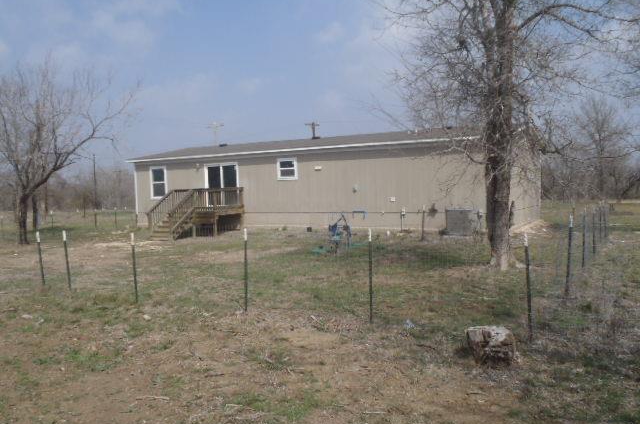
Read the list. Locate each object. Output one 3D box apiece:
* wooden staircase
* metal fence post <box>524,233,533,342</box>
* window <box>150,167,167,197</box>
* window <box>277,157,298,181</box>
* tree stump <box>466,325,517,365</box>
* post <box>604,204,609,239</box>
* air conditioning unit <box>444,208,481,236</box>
[{"bbox_3d":[-5.580,0.048,23.553,2.550,2.150,3.500,0,3,29],"label":"wooden staircase"},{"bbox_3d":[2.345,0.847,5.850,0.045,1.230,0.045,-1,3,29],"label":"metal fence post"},{"bbox_3d":[-8.457,-1.561,27.111,1.200,1.730,0.100,0,3,29],"label":"window"},{"bbox_3d":[-1.467,-1.920,23.223,1.080,0.940,0.100,0,3,29],"label":"window"},{"bbox_3d":[1.733,1.349,5.269,0.480,0.280,0.410,-1,2,18],"label":"tree stump"},{"bbox_3d":[9.961,0.313,18.000,0.045,1.200,0.045,0,3,29],"label":"post"},{"bbox_3d":[5.138,0.380,18.734,0.980,0.920,0.850,0,3,29],"label":"air conditioning unit"}]

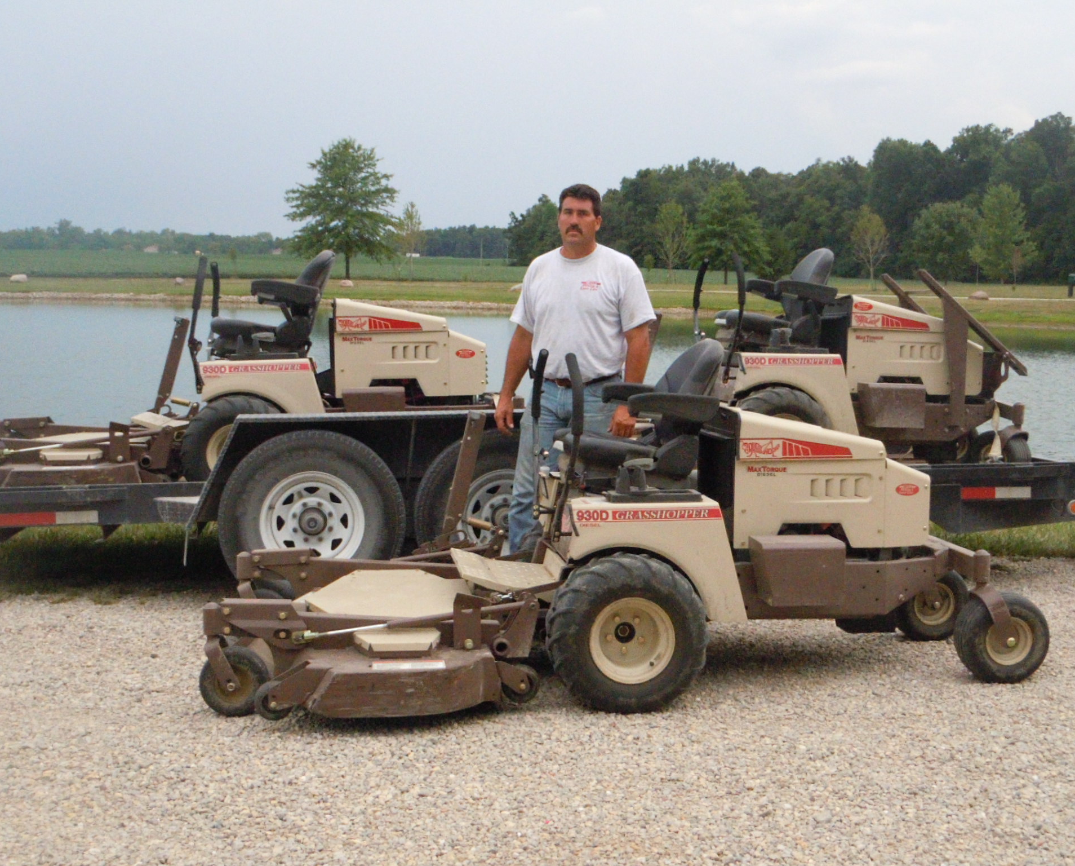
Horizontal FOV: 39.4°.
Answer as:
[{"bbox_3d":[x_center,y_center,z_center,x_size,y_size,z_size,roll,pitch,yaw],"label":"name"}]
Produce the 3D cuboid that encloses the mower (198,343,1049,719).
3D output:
[{"bbox_3d":[0.324,0.260,5.572,3.020,1.220,1.450,-1,7,-9],"label":"mower"}]

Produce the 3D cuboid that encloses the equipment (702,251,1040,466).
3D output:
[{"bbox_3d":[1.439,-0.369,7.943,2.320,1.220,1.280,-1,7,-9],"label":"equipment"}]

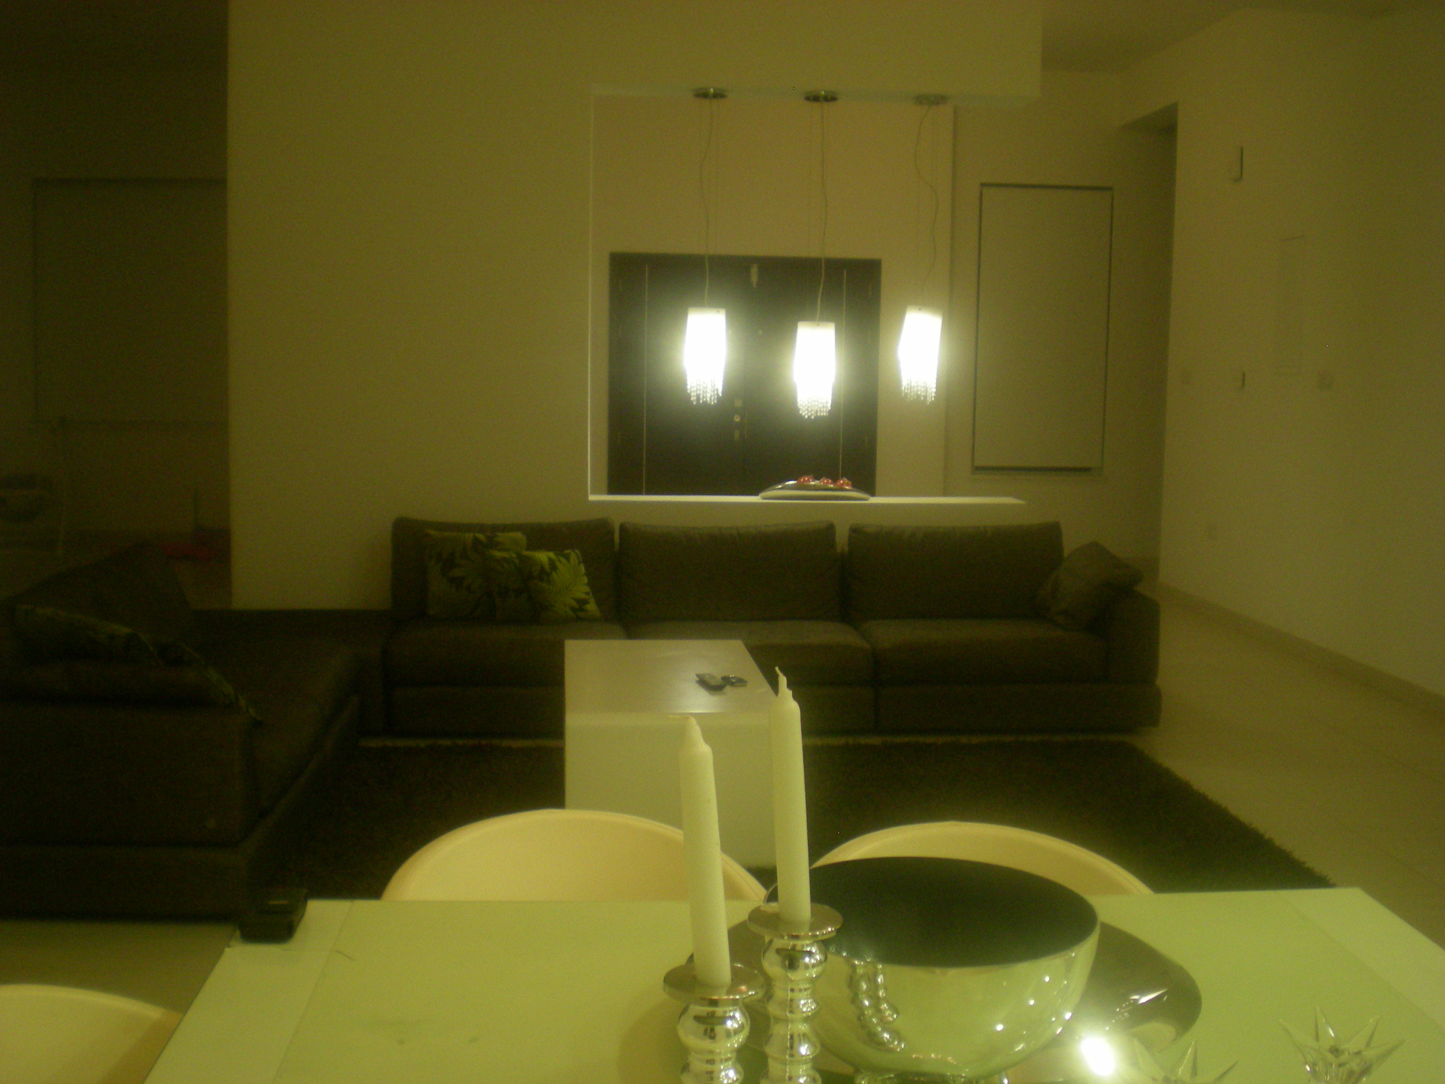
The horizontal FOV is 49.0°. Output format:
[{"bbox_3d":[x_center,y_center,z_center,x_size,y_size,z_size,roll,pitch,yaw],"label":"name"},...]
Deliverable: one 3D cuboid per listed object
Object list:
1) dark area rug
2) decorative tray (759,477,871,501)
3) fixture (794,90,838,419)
[{"bbox_3d":[0.182,0.874,5.060,3.050,0.030,2.050,0,7,-5],"label":"dark area rug"},{"bbox_3d":[0.412,-0.234,7.055,0.480,0.095,0.200,0,7,-5],"label":"decorative tray"},{"bbox_3d":[0.412,-1.257,6.938,0.185,1.404,0.180,0,7,-5],"label":"fixture"}]

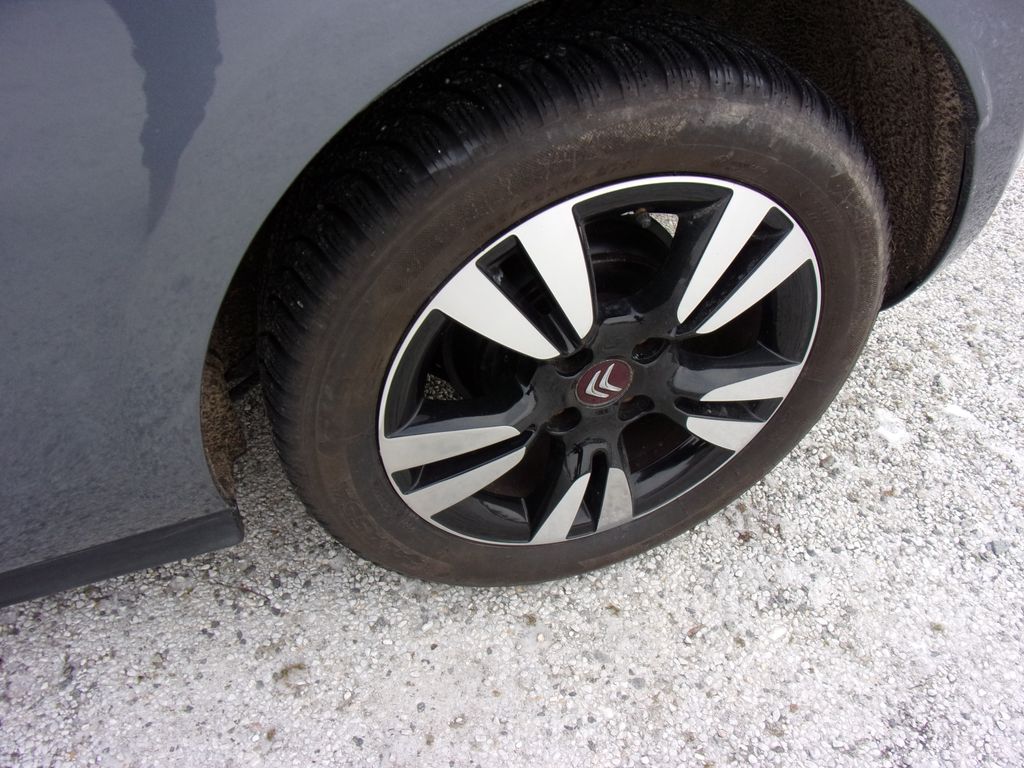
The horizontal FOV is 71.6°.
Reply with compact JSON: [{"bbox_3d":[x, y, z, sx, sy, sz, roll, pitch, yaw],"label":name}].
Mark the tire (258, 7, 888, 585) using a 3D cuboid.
[{"bbox_3d":[0.067,-0.046,0.728,0.620,0.615,0.200,-13,44,-13],"label":"tire"}]

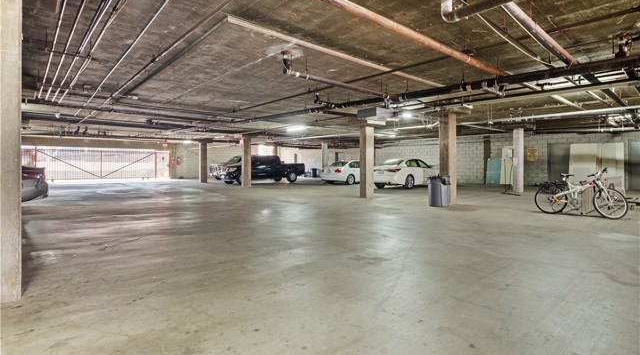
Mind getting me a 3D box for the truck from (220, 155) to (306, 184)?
[{"bbox_3d":[-3.487,-0.521,20.352,5.200,1.780,1.860,-1,2,-39],"label":"truck"}]

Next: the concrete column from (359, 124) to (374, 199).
[{"bbox_3d":[1.662,-0.549,11.357,0.410,2.520,0.300,-2,2,-41],"label":"concrete column"}]

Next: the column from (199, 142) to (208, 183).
[{"bbox_3d":[-7.521,-0.966,20.607,0.410,2.550,0.300,-2,2,-41],"label":"column"}]

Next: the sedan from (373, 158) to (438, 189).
[{"bbox_3d":[4.440,-0.219,16.307,1.840,1.440,4.780,2,3,44],"label":"sedan"}]

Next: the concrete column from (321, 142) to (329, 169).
[{"bbox_3d":[0.292,-0.940,20.259,0.370,2.550,0.370,0,2,0],"label":"concrete column"}]

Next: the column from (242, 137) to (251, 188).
[{"bbox_3d":[-3.856,-0.836,16.706,0.410,2.580,0.300,-2,2,-41],"label":"column"}]

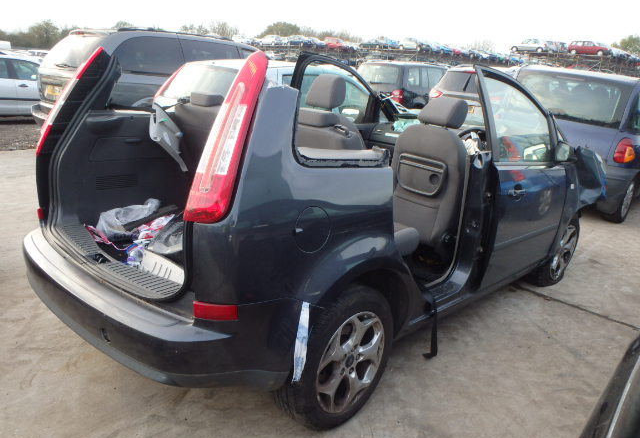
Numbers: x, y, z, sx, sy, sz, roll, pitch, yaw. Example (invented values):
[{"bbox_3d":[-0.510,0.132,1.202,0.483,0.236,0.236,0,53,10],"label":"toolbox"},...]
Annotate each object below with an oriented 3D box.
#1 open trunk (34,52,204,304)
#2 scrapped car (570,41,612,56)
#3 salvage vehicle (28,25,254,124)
[{"bbox_3d":[-0.702,-0.267,2.279,1.250,0.900,0.700,18,21,40],"label":"open trunk"},{"bbox_3d":[26.451,-16.796,51.000,4.300,1.450,1.700,13,19,31],"label":"scrapped car"},{"bbox_3d":[-2.506,-2.409,9.811,1.970,1.780,4.900,15,20,34],"label":"salvage vehicle"}]

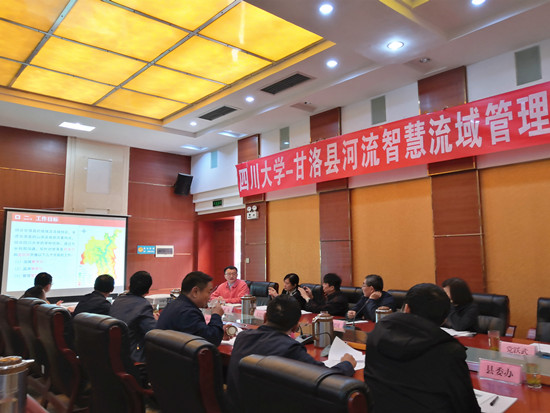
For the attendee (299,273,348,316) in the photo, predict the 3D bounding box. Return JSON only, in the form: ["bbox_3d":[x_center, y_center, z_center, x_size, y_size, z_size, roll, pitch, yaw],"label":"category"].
[{"bbox_3d":[0.467,1.245,3.979,0.780,1.250,0.540,2,-7,-22],"label":"attendee"}]

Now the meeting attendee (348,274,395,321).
[{"bbox_3d":[0.969,1.255,4.036,0.750,1.180,0.600,3,-7,-34],"label":"meeting attendee"}]

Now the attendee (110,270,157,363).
[{"bbox_3d":[-0.950,1.130,3.021,0.540,1.300,0.780,-5,-7,33],"label":"attendee"}]

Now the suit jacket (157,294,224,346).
[{"bbox_3d":[-0.440,0.880,2.468,0.500,0.730,0.550,4,-8,-37],"label":"suit jacket"}]

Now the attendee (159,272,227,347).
[{"bbox_3d":[-0.423,1.056,2.463,0.800,1.320,0.560,4,-8,-37],"label":"attendee"}]

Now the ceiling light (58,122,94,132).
[{"bbox_3d":[-3.744,-1.512,8.161,0.580,0.060,0.310,5,-8,-41],"label":"ceiling light"}]

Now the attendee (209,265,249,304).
[{"bbox_3d":[-0.614,1.413,5.739,0.580,1.250,0.750,-3,-6,23],"label":"attendee"}]

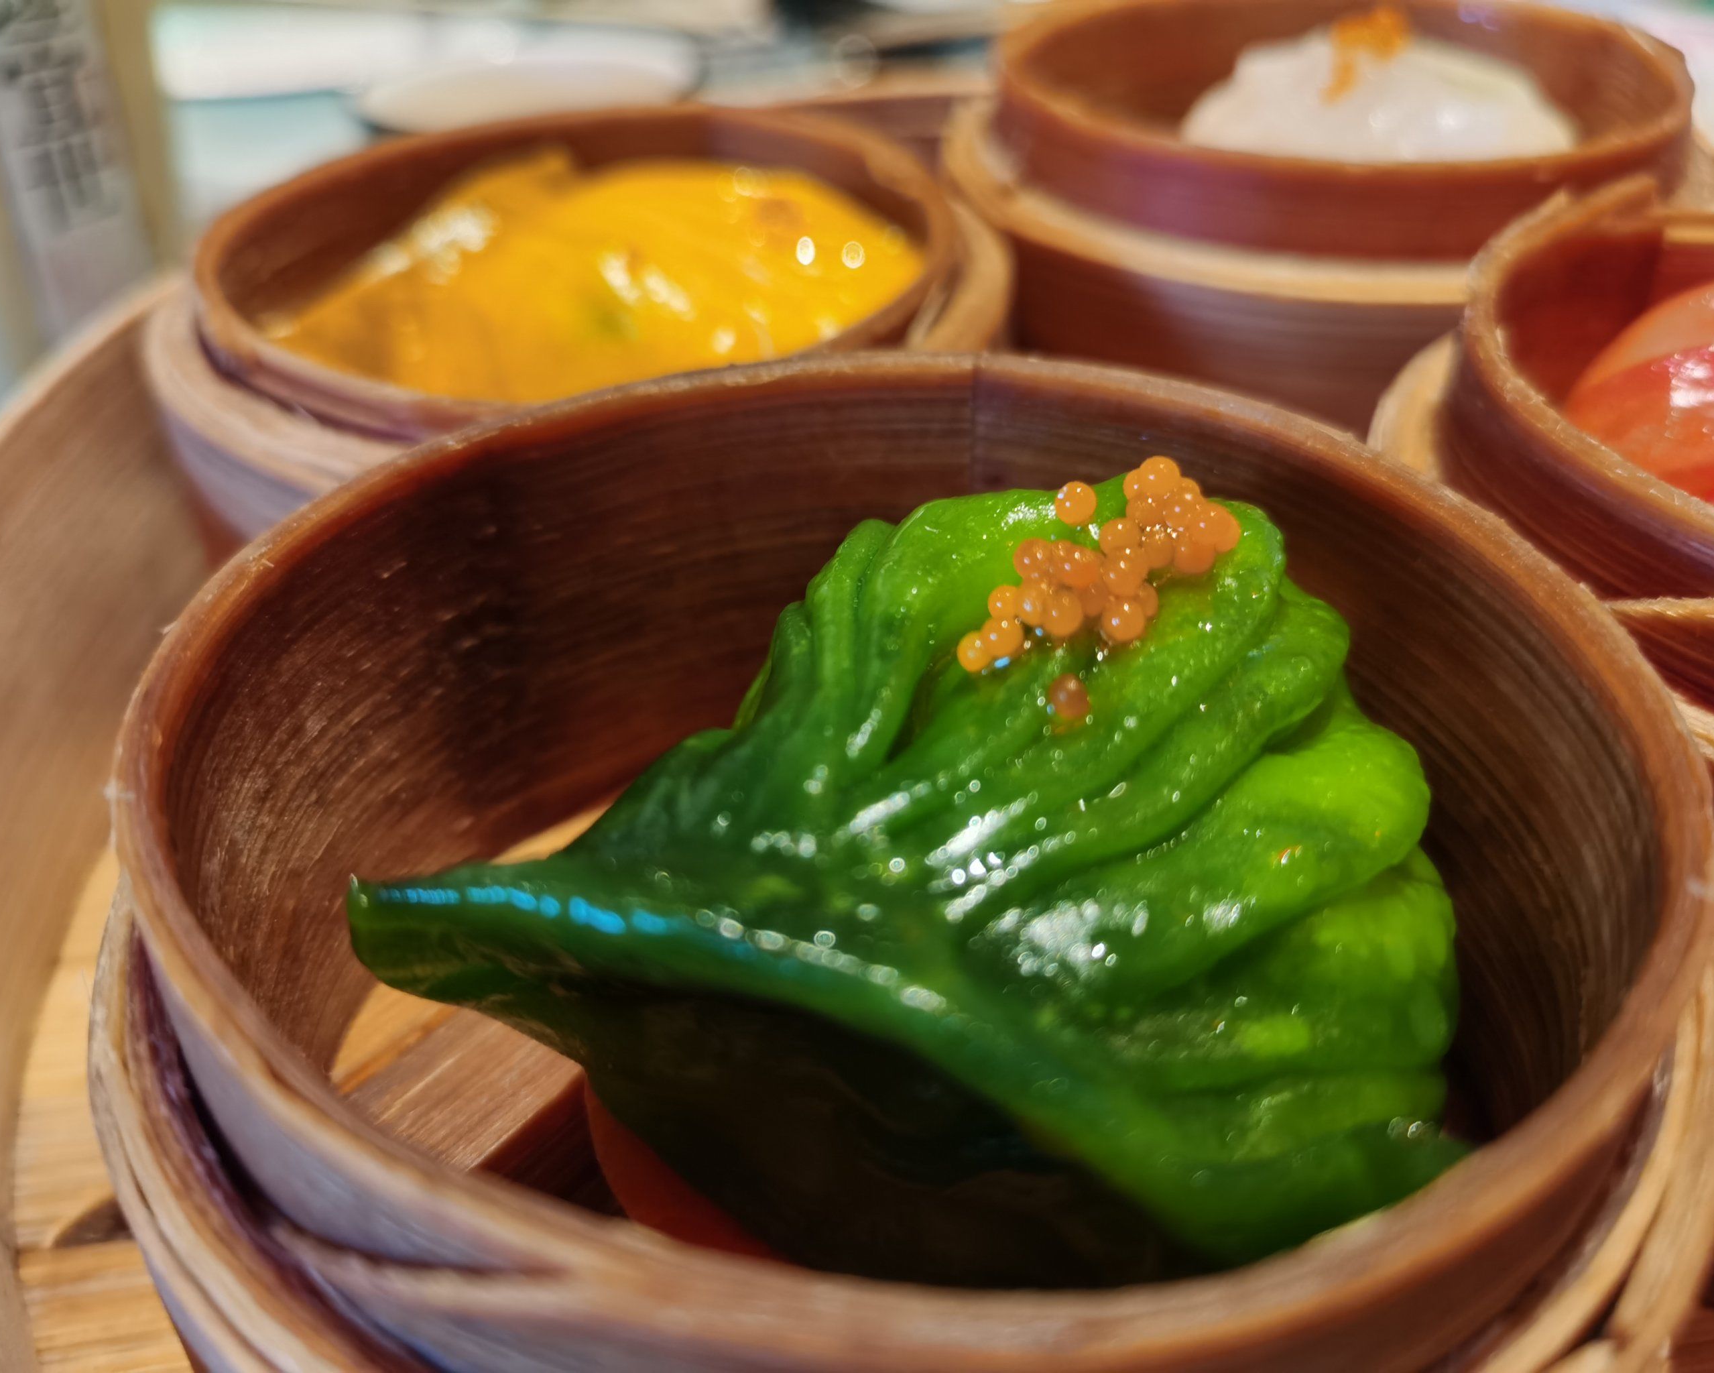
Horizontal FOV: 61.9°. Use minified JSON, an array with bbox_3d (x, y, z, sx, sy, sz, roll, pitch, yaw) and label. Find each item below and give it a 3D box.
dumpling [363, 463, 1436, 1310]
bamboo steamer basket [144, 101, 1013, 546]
[{"bbox_3d":[0.005,0.011,0.098,0.068,0.035,0.052,5,38,9],"label":"dumpling"},{"bbox_3d":[-0.030,-0.031,0.179,0.099,0.054,0.099,-2,38,0],"label":"bamboo steamer basket"}]

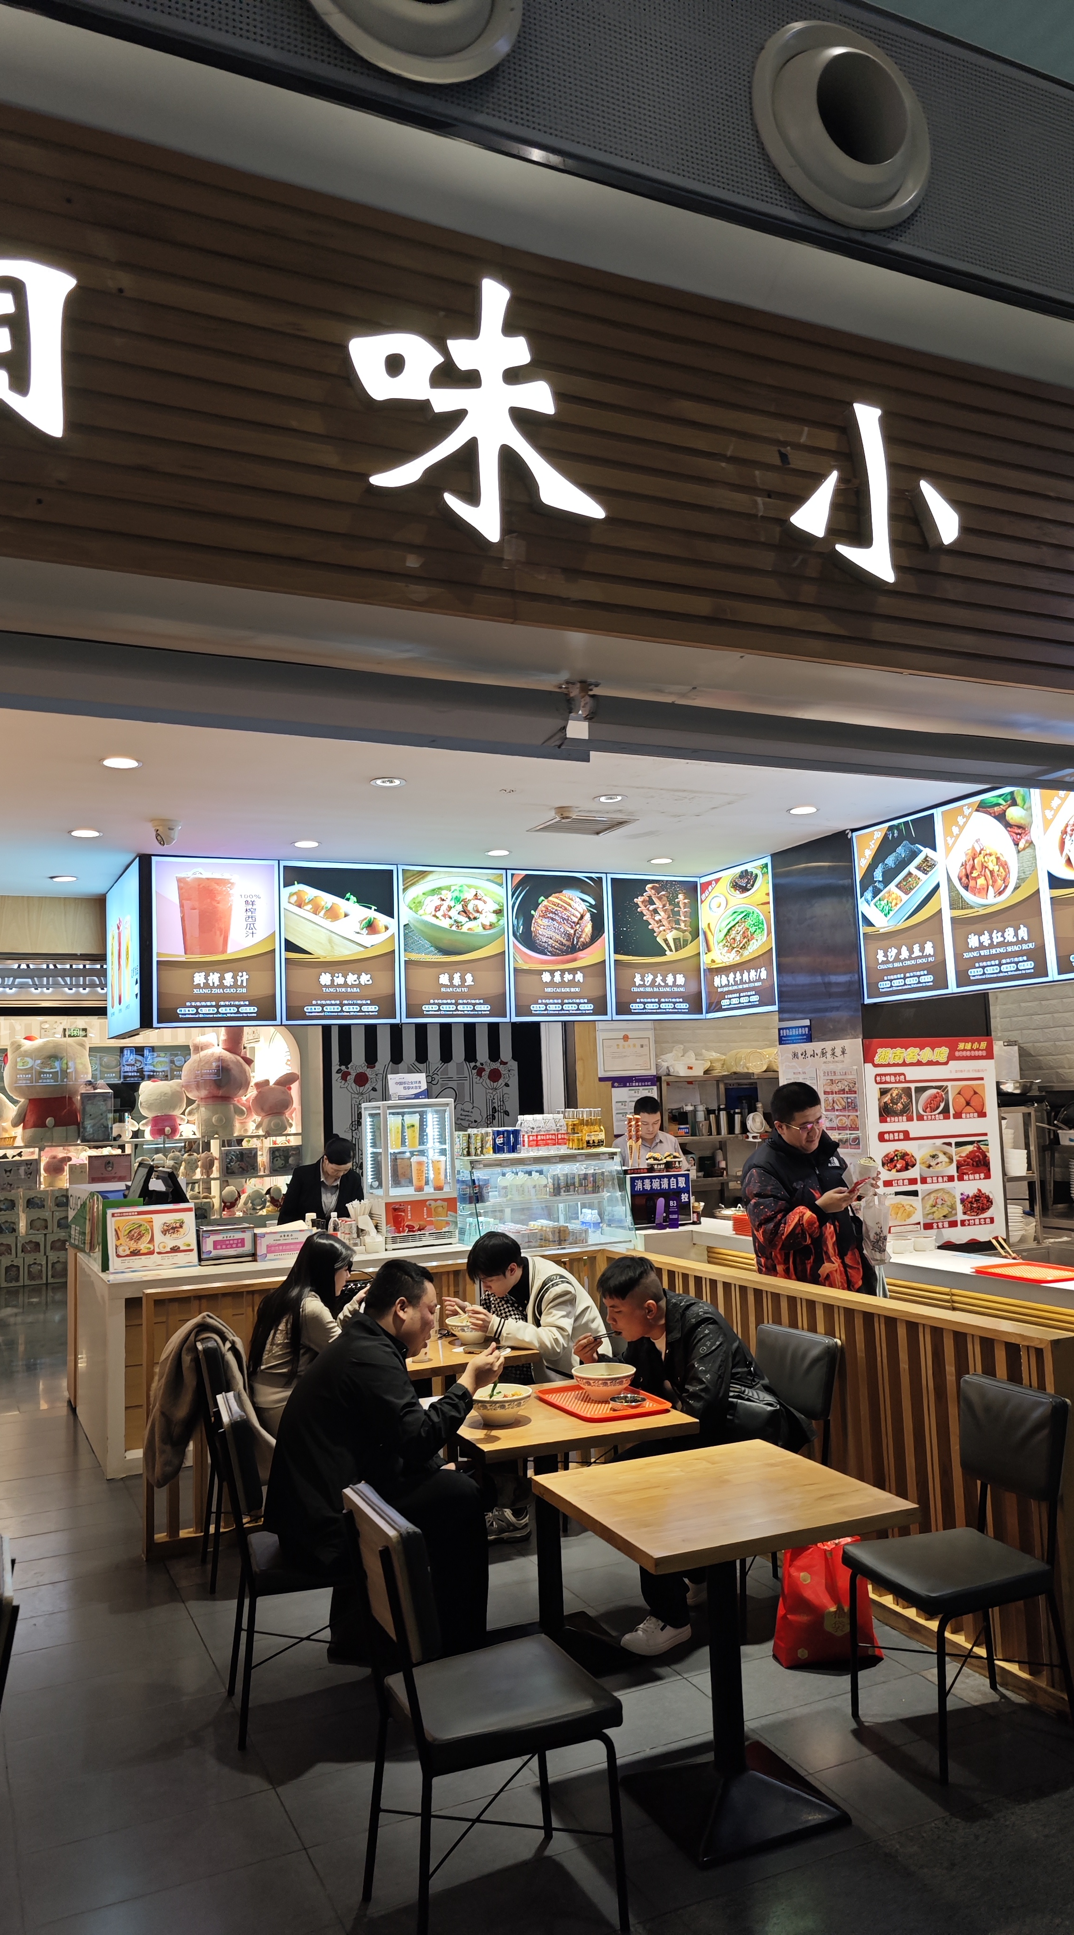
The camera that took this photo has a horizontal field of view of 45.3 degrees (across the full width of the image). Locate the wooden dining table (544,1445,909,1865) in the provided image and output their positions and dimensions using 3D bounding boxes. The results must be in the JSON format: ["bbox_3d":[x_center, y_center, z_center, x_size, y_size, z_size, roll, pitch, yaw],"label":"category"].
[{"bbox_3d":[0.452,1.638,3.113,0.685,0.715,0.680,0,-6,-24],"label":"wooden dining table"}]

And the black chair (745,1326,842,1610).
[{"bbox_3d":[0.703,1.676,4.275,0.510,0.850,0.410,1,-7,-30],"label":"black chair"}]

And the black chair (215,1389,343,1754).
[{"bbox_3d":[-0.678,1.747,3.864,0.513,0.885,0.432,0,-6,-25],"label":"black chair"}]

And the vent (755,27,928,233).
[{"bbox_3d":[0.670,-1.798,2.703,0.455,0.455,0.120,0,-6,-24],"label":"vent"}]

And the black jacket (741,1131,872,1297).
[{"bbox_3d":[1.075,0.985,5.098,0.380,0.700,0.540,-7,-7,37],"label":"black jacket"}]

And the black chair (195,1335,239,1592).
[{"bbox_3d":[-1.018,1.789,4.779,0.510,0.850,0.410,0,-6,-22],"label":"black chair"}]

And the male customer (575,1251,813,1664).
[{"bbox_3d":[0.517,1.505,4.155,0.820,1.180,0.520,1,-6,-28],"label":"male customer"}]

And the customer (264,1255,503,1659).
[{"bbox_3d":[-0.470,1.495,3.872,0.770,1.220,0.560,0,-6,-24],"label":"customer"}]

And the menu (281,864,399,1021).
[{"bbox_3d":[-0.989,-0.125,6.430,0.600,0.800,0.060,1,-6,-25],"label":"menu"}]

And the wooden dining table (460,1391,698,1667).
[{"bbox_3d":[0.049,1.818,4.160,0.704,0.746,0.709,0,-6,-25],"label":"wooden dining table"}]

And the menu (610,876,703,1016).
[{"bbox_3d":[0.657,-0.110,7.183,0.600,0.800,0.060,1,-6,-25],"label":"menu"}]

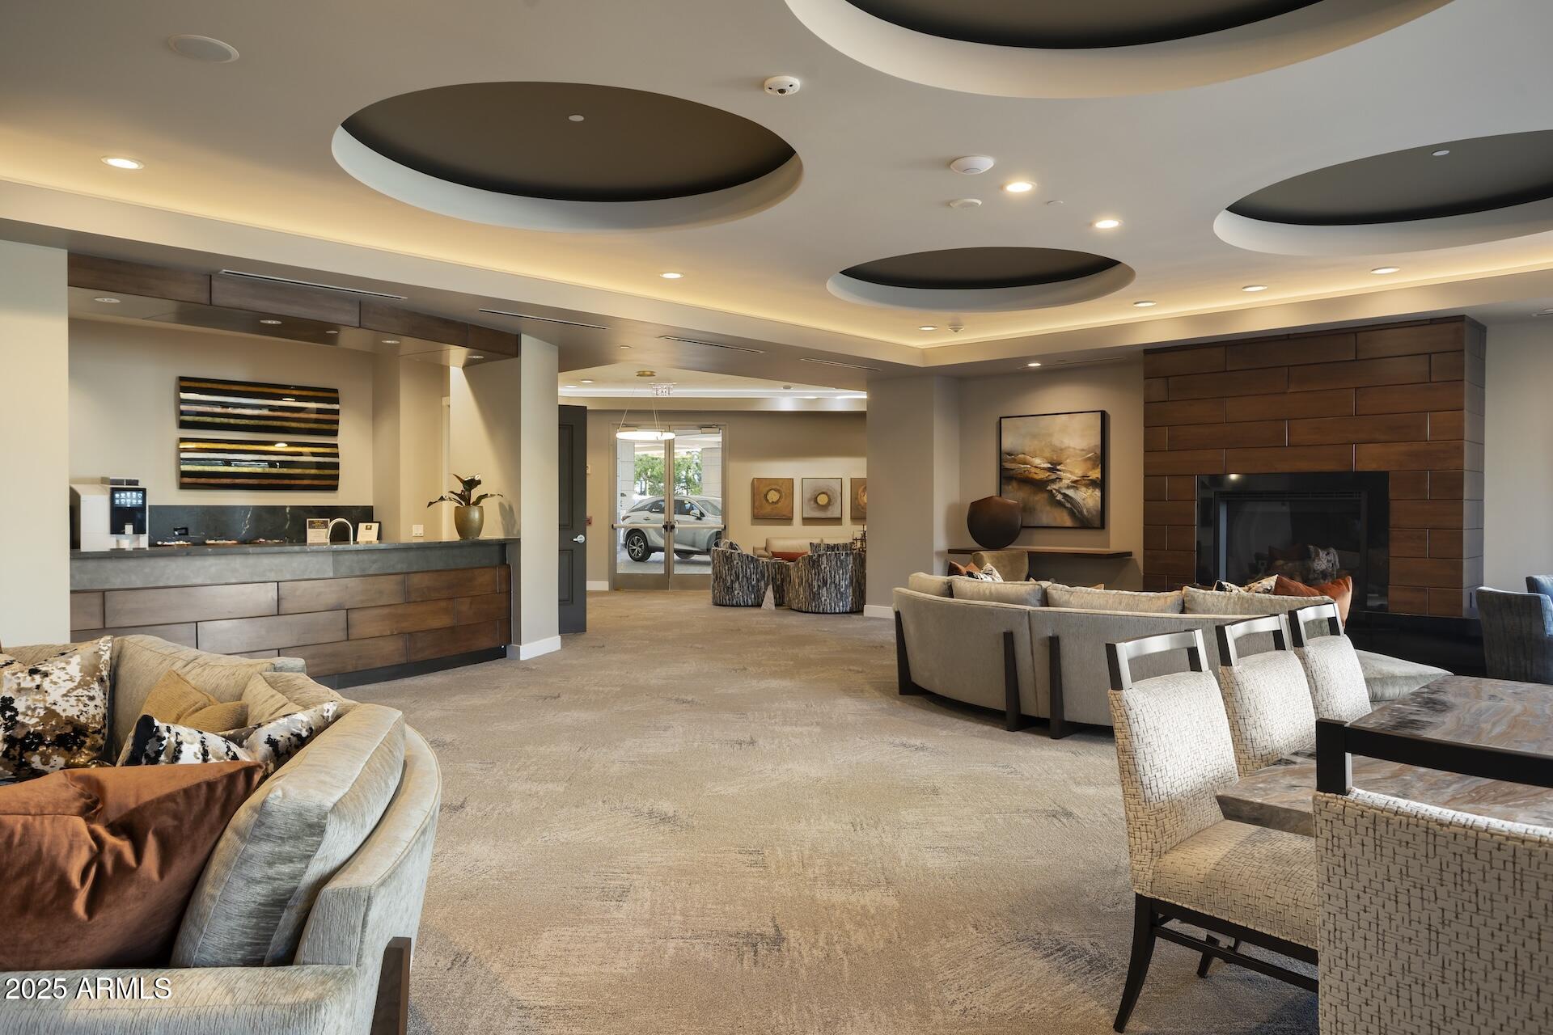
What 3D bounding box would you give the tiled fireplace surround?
[{"bbox_3d":[4.677,-0.404,9.223,2.575,2.348,0.730,1,1,44],"label":"tiled fireplace surround"}]

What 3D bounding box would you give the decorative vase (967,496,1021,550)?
[{"bbox_3d":[2.376,0.053,11.293,0.609,0.569,0.500,1,1,44],"label":"decorative vase"}]

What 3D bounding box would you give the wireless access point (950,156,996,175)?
[{"bbox_3d":[1.007,-1.796,5.323,0.225,0.045,0.225,0,1,0],"label":"wireless access point"}]

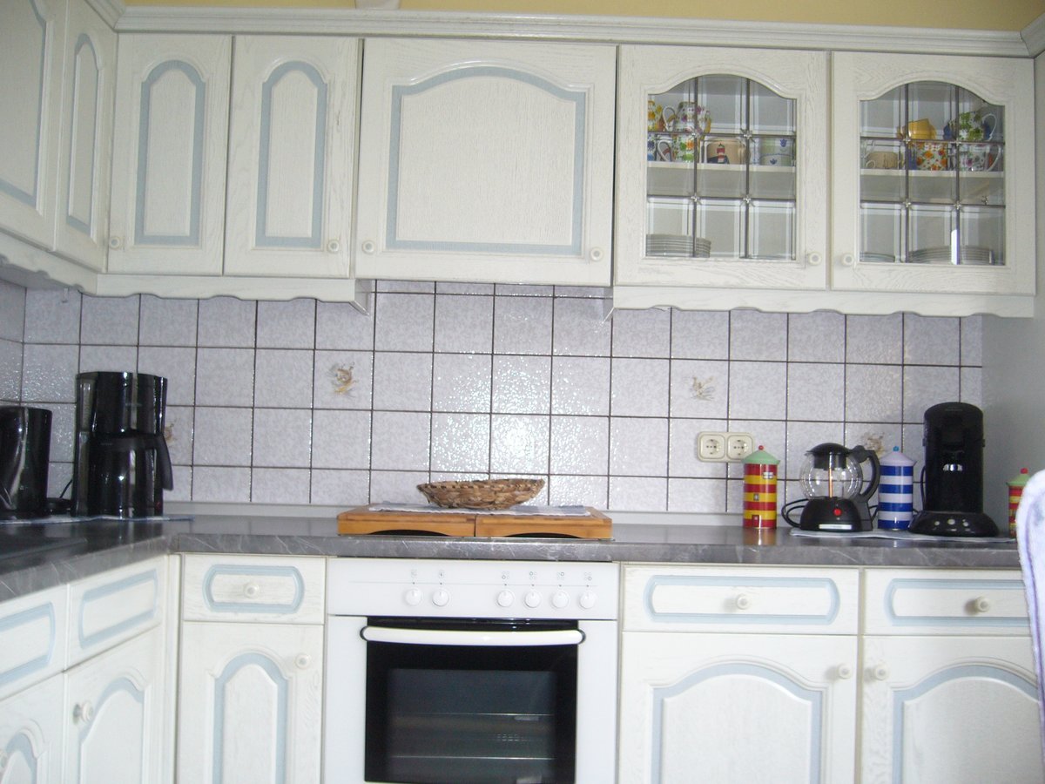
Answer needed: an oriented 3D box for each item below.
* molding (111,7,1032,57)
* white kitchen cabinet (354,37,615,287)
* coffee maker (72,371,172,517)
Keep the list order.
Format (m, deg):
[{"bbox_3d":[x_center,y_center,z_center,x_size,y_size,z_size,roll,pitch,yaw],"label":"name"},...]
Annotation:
[{"bbox_3d":[0.130,-0.837,2.436,2.168,0.049,0.055,1,-2,-1],"label":"molding"},{"bbox_3d":[-0.084,-0.529,2.601,0.598,0.564,0.330,1,-2,-1],"label":"white kitchen cabinet"},{"bbox_3d":[-0.947,0.119,2.480,0.235,0.336,0.170,0,-2,39],"label":"coffee maker"}]

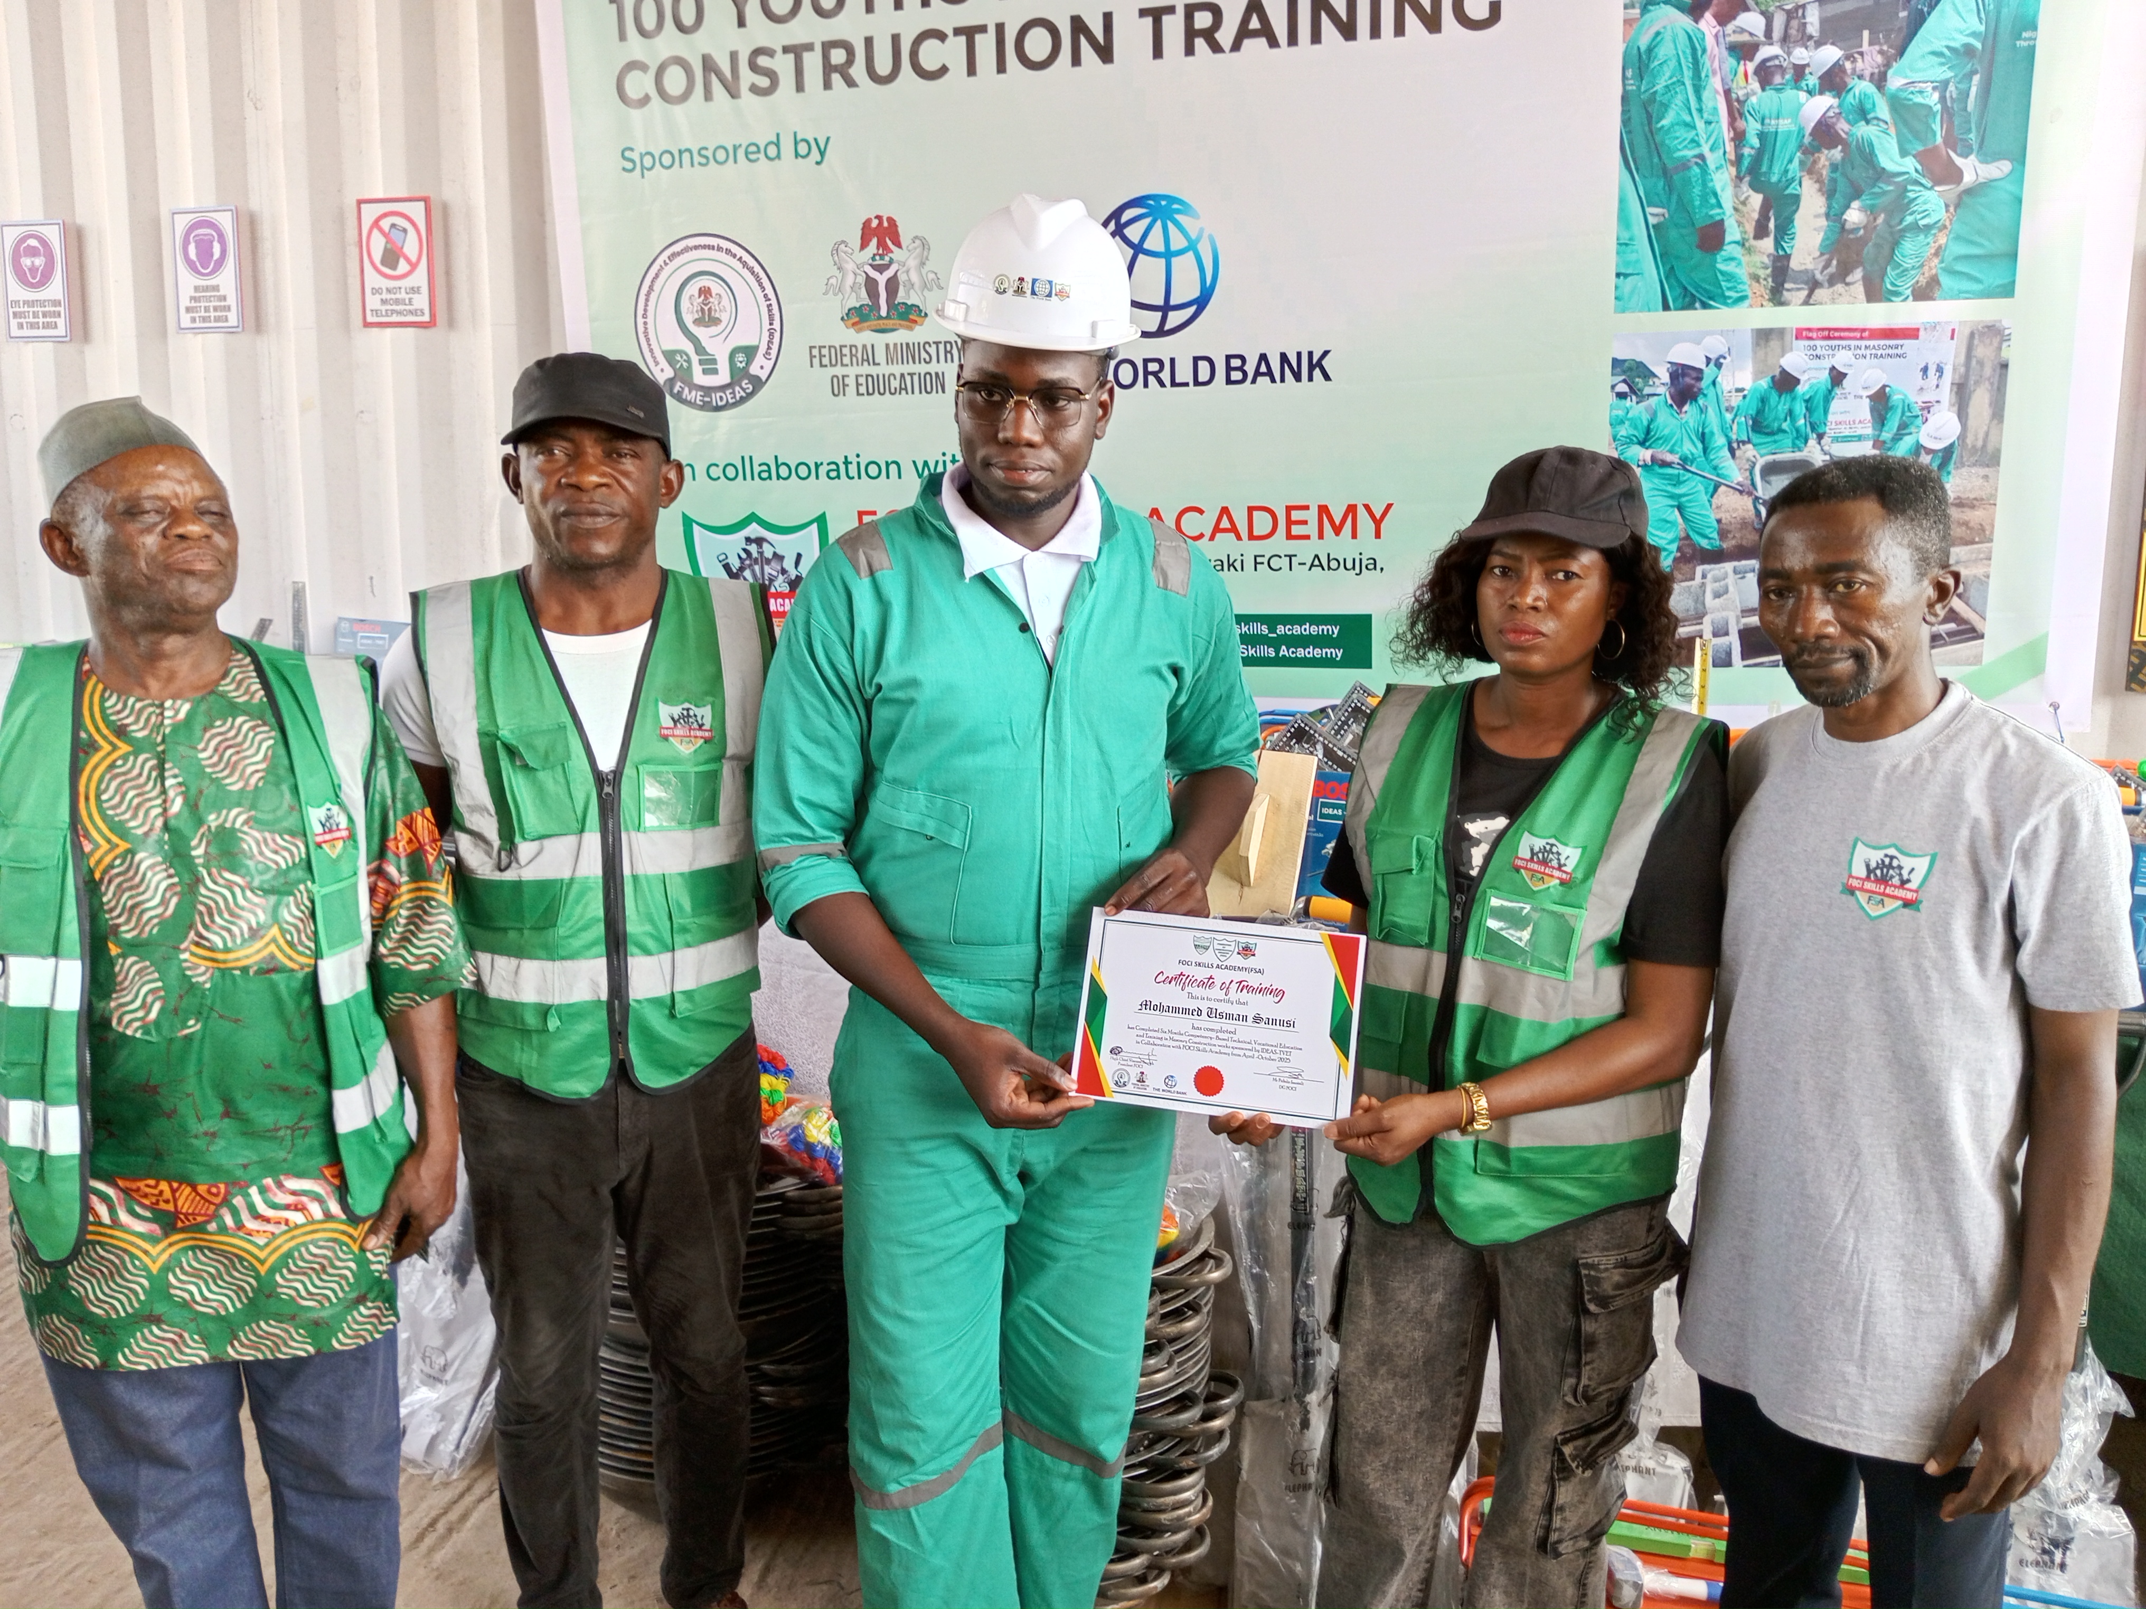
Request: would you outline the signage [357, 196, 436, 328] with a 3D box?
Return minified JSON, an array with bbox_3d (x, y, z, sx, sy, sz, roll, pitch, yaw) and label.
[{"bbox_3d":[-1.616,-1.294,4.002,0.203,0.300,0.012,2,7,17],"label":"signage"}]

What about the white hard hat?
[{"bbox_3d":[-0.040,-0.576,1.835,0.220,0.155,0.285,5,22,7],"label":"white hard hat"}]

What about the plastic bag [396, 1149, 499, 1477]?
[{"bbox_3d":[-1.002,0.792,2.649,0.260,0.520,0.200,-1,7,-10],"label":"plastic bag"}]

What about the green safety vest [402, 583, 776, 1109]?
[{"bbox_3d":[-0.588,0.029,2.056,0.420,0.620,0.270,-1,7,-14],"label":"green safety vest"}]

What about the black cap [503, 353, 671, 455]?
[{"bbox_3d":[-0.573,-0.465,1.978,0.185,0.125,0.240,-1,9,-11],"label":"black cap"}]

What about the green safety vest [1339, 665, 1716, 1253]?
[{"bbox_3d":[0.520,0.170,1.904,0.410,0.610,0.260,5,8,32],"label":"green safety vest"}]

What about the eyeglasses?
[{"bbox_3d":[-0.038,-0.441,1.813,0.145,0.048,0.145,0,18,12],"label":"eyeglasses"}]

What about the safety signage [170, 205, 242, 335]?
[{"bbox_3d":[-2.154,-1.327,4.164,0.200,0.300,0.012,2,7,17],"label":"safety signage"}]

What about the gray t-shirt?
[{"bbox_3d":[0.830,0.247,1.662,0.500,0.710,0.280,6,9,38],"label":"gray t-shirt"}]

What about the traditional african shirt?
[{"bbox_3d":[-0.924,0.201,1.790,0.560,0.750,0.320,-3,8,-22],"label":"traditional african shirt"}]

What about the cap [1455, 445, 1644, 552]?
[{"bbox_3d":[0.510,-0.324,1.783,0.180,0.125,0.260,4,11,27],"label":"cap"}]

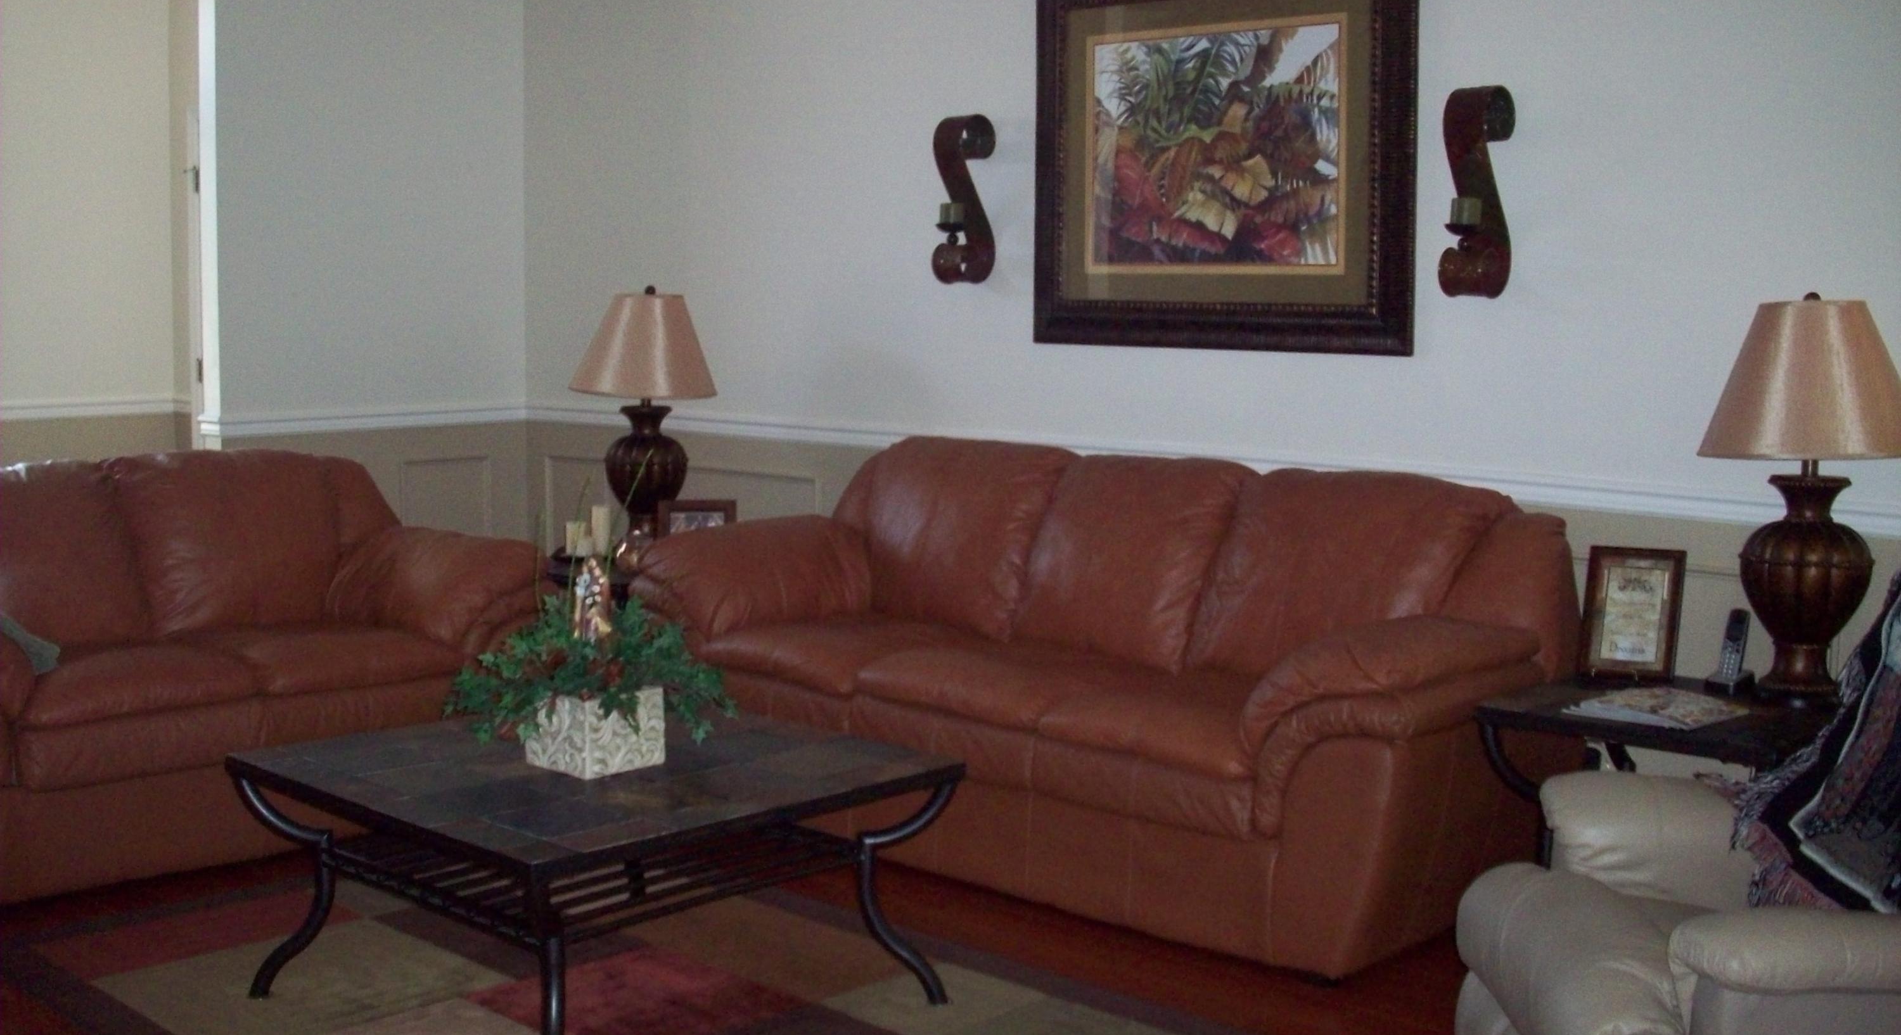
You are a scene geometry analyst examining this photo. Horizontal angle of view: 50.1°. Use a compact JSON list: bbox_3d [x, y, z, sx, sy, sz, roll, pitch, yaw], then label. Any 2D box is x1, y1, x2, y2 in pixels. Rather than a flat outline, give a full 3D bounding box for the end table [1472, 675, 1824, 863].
[{"bbox_3d":[1.494,0.674,4.147,0.593,0.580,0.655,6,8,43],"label":"end table"}]

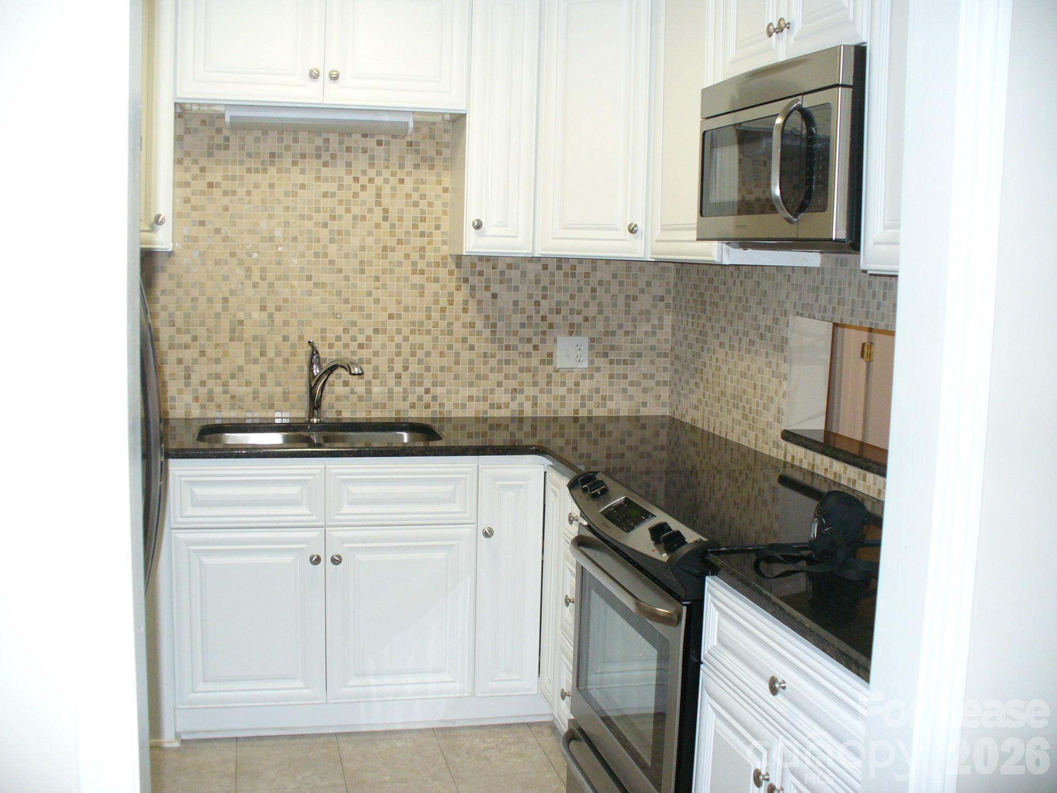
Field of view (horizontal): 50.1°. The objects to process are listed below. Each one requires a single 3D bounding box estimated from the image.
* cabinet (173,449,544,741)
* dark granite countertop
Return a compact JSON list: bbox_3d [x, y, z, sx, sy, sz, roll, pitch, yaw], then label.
[{"bbox_3d":[-0.579,0.582,3.735,1.150,0.878,0.615,0,7,-14],"label":"cabinet"},{"bbox_3d":[-0.038,0.254,2.822,1.810,0.034,2.600,0,7,-14],"label":"dark granite countertop"}]

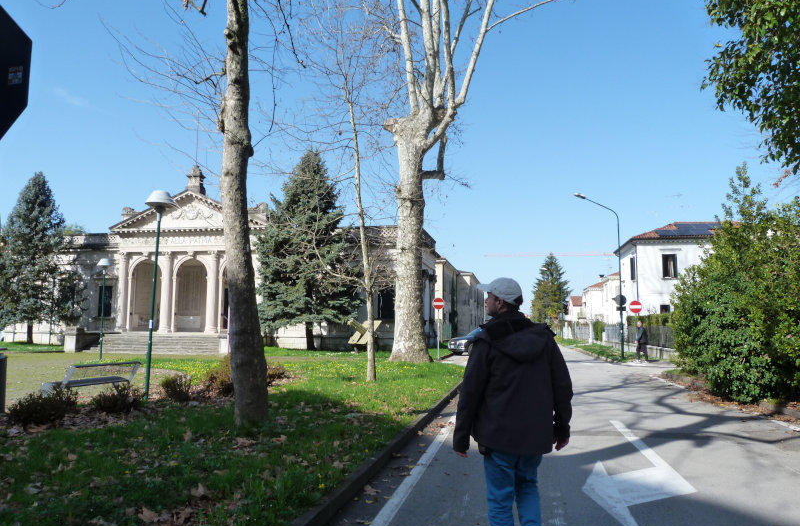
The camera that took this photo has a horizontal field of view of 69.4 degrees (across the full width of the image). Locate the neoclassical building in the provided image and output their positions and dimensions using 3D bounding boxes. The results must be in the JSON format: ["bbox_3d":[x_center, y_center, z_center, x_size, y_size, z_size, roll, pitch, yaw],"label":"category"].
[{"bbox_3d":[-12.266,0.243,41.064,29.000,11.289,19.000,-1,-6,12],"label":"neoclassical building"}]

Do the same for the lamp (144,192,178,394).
[{"bbox_3d":[-5.091,0.622,11.915,0.580,4.361,0.580,4,-7,-25],"label":"lamp"}]

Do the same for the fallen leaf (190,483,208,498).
[{"bbox_3d":[-1.700,1.937,4.898,0.135,0.060,0.115,2,-6,-18],"label":"fallen leaf"}]

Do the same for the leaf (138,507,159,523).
[{"bbox_3d":[-1.852,1.867,4.255,0.130,0.060,0.115,3,-7,-22],"label":"leaf"}]

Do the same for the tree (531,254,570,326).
[{"bbox_3d":[29.548,5.919,112.031,7.600,15.641,7.600,-1,-6,15],"label":"tree"}]

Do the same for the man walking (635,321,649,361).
[{"bbox_3d":[10.085,3.304,24.210,0.550,1.750,0.460,1,-6,-3],"label":"man walking"}]

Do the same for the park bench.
[{"bbox_3d":[-5.794,2.305,10.912,0.700,0.830,1.450,-3,-7,30],"label":"park bench"}]

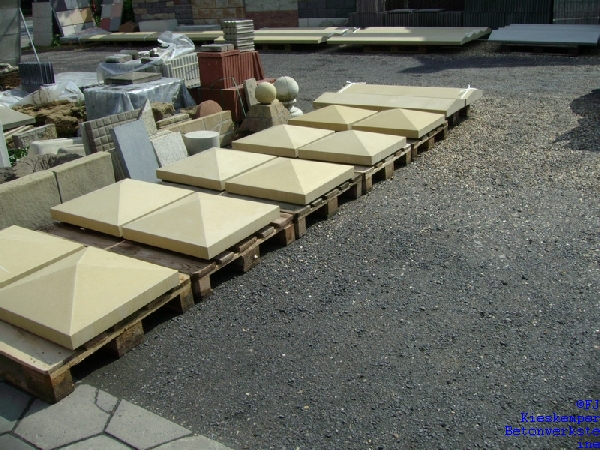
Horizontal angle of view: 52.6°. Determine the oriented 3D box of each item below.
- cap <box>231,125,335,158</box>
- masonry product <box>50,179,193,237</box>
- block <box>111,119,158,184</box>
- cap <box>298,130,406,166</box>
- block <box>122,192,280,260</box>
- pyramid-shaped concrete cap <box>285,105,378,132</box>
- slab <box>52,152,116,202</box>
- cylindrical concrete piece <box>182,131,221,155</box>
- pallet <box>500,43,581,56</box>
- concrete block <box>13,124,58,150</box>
[{"bbox_3d":[-0.130,-0.735,4.921,0.607,0.161,0.607,11,26,31],"label":"cap"},{"bbox_3d":[-1.076,-0.172,3.691,0.607,0.166,0.607,11,27,32],"label":"masonry product"},{"bbox_3d":[-1.138,-0.456,4.286,0.050,0.520,0.253,-5,18,36],"label":"block"},{"bbox_3d":[0.404,-0.642,4.616,0.607,0.161,0.607,11,26,31],"label":"cap"},{"bbox_3d":[-0.533,-0.064,3.311,0.600,0.172,0.600,11,27,31],"label":"block"},{"bbox_3d":[0.313,-1.020,5.548,0.607,0.159,0.607,11,26,31],"label":"pyramid-shaped concrete cap"},{"bbox_3d":[-1.351,-0.192,3.815,0.115,0.422,0.400,11,26,31],"label":"slab"},{"bbox_3d":[-0.774,-0.597,4.905,0.296,0.268,0.296,-3,22,1],"label":"cylindrical concrete piece"},{"bbox_3d":[4.038,-2.883,9.843,1.200,0.144,0.800,13,28,36],"label":"pallet"},{"bbox_3d":[-2.603,-0.877,5.967,0.098,0.145,0.470,7,25,25],"label":"concrete block"}]

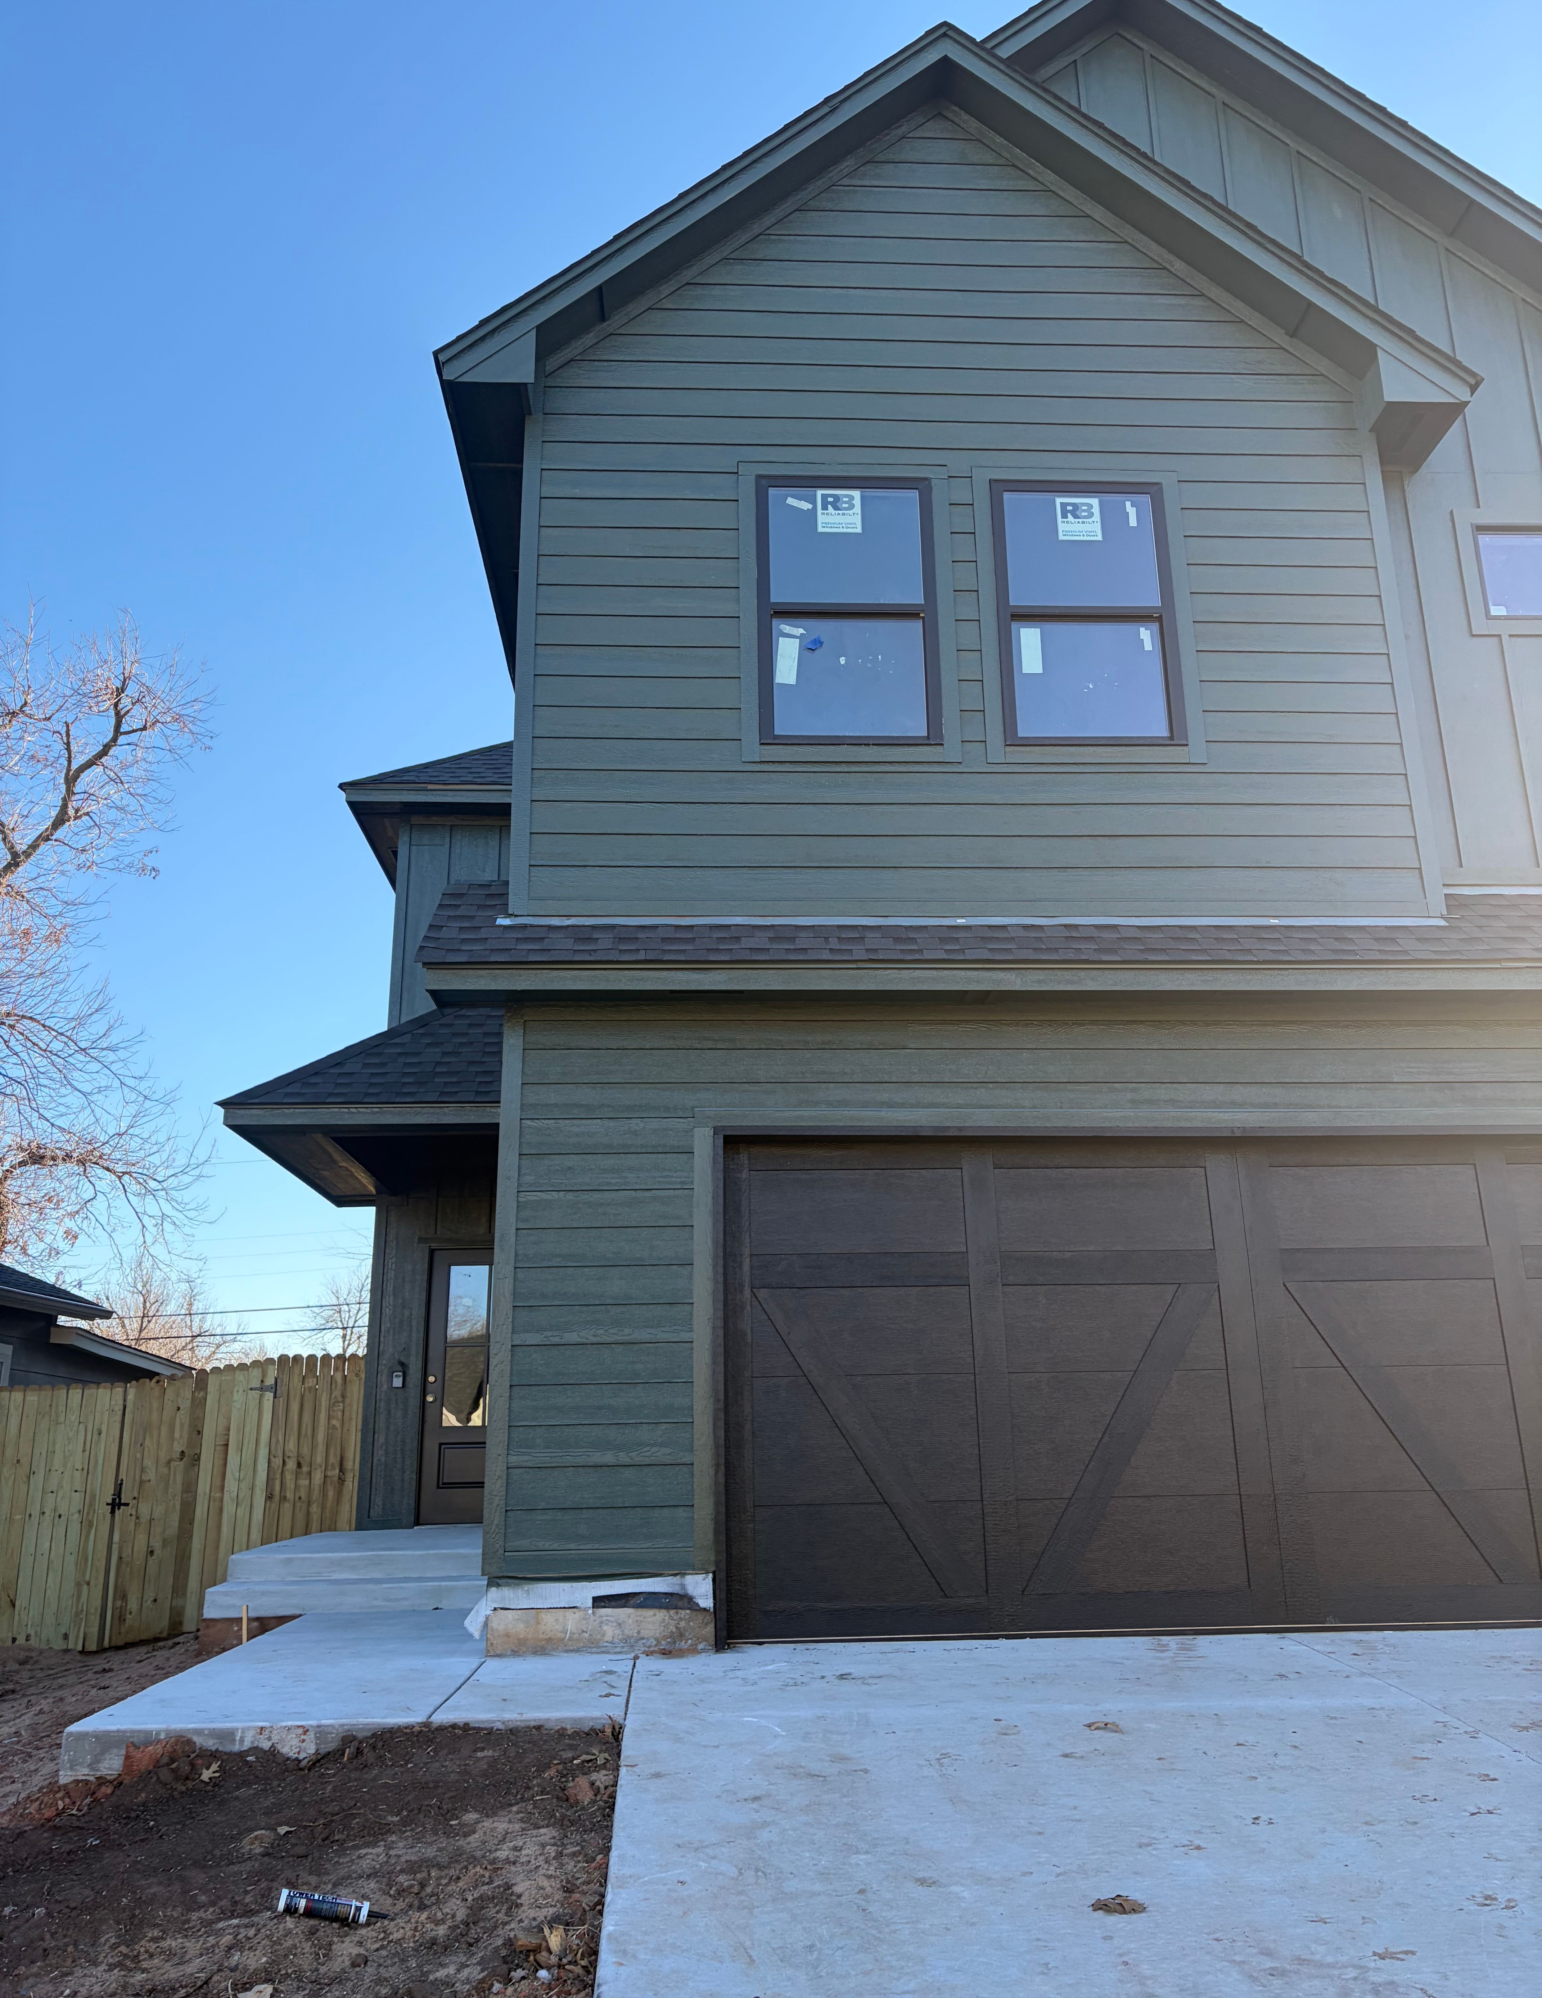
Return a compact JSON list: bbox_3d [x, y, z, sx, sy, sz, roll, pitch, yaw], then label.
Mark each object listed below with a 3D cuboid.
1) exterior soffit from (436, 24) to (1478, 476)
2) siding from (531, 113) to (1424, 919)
[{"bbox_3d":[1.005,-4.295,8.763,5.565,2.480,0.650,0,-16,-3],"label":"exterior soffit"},{"bbox_3d":[1.023,-2.765,8.310,4.480,4.920,0.100,0,-16,-3],"label":"siding"}]

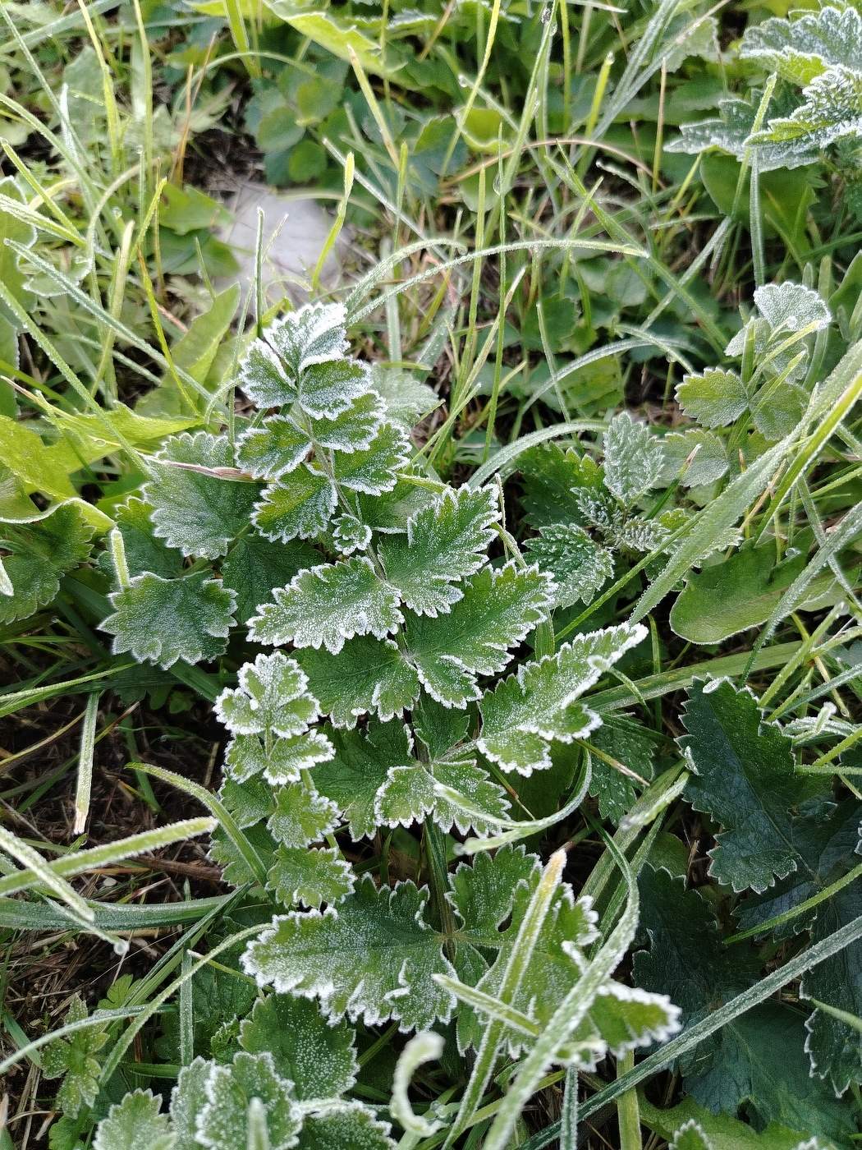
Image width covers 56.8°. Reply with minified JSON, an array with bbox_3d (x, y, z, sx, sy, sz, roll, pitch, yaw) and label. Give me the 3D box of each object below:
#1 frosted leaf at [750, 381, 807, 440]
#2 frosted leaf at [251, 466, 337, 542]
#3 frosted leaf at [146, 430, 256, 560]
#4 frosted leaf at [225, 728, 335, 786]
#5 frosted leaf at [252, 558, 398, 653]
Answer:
[{"bbox_3d":[0.223,-0.104,0.506,0.040,0.010,0.039,9,64,-4],"label":"frosted leaf"},{"bbox_3d":[-0.062,-0.033,0.365,0.042,0.014,0.040,-28,81,-11],"label":"frosted leaf"},{"bbox_3d":[-0.126,-0.045,0.436,0.064,0.020,0.094,-36,60,-16],"label":"frosted leaf"},{"bbox_3d":[-0.070,0.084,0.370,0.051,0.016,0.027,0,60,0],"label":"frosted leaf"},{"bbox_3d":[-0.050,0.014,0.382,0.075,0.020,0.041,-13,63,5],"label":"frosted leaf"}]

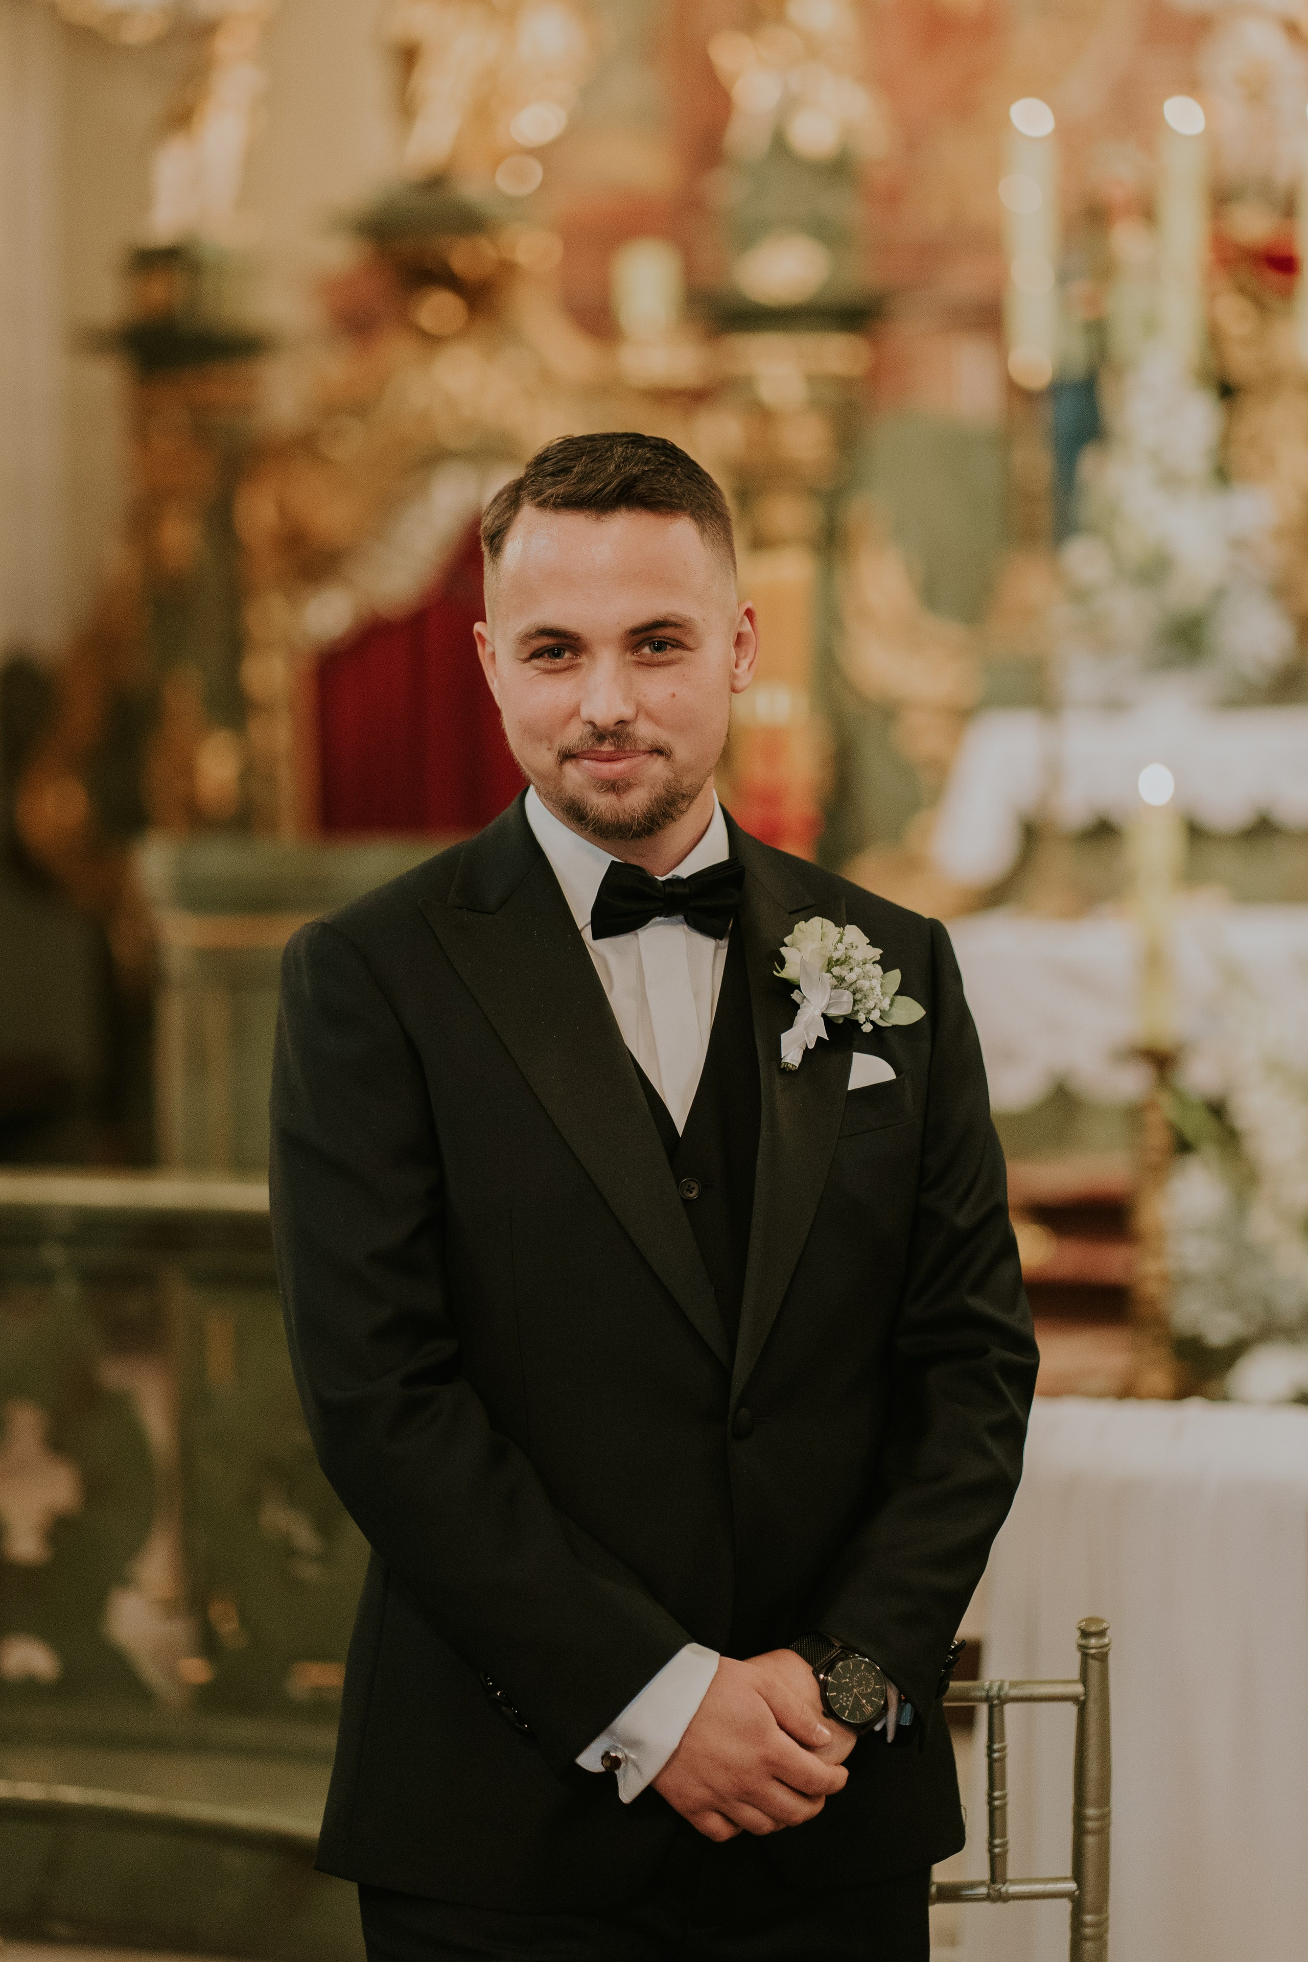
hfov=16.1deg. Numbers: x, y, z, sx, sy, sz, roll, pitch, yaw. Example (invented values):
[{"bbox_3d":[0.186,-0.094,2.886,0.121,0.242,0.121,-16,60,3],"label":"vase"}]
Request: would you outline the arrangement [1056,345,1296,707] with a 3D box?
[{"bbox_3d":[0.879,-0.767,7.800,0.410,0.610,0.360,0,2,0],"label":"arrangement"}]

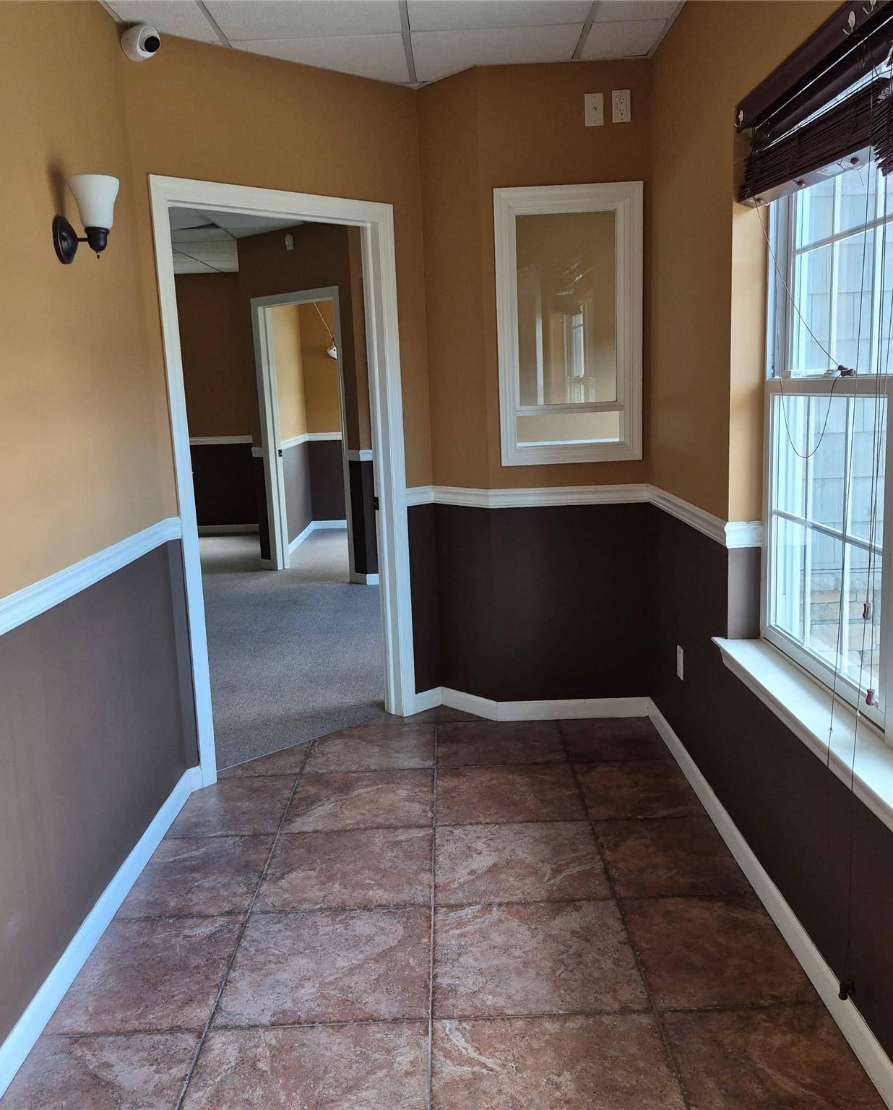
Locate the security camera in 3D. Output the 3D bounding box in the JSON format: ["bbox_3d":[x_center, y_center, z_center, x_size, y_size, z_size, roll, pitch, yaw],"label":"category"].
[{"bbox_3d":[-0.972,-1.630,3.123,0.111,0.111,0.101,-8,11,-29],"label":"security camera"}]

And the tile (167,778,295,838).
[{"bbox_3d":[-0.757,0.865,3.391,0.444,0.010,0.490,-2,9,0],"label":"tile"}]

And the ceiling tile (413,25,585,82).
[{"bbox_3d":[0.175,-1.840,3.618,0.601,0.016,0.586,-2,9,1],"label":"ceiling tile"}]

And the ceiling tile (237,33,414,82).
[{"bbox_3d":[-0.439,-1.819,3.629,0.602,0.016,0.590,-2,10,0],"label":"ceiling tile"}]

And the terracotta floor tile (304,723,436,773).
[{"bbox_3d":[-0.287,0.765,3.877,0.490,0.010,0.490,-2,9,0],"label":"terracotta floor tile"}]

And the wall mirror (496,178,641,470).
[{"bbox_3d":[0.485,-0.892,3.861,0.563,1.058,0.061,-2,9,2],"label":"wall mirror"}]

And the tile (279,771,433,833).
[{"bbox_3d":[-0.286,0.845,3.388,0.490,0.010,0.490,-2,9,0],"label":"tile"}]

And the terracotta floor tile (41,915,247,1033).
[{"bbox_3d":[-0.743,1.045,2.477,0.388,0.010,0.487,-2,10,0],"label":"terracotta floor tile"}]

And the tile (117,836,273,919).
[{"bbox_3d":[-0.743,0.961,2.965,0.388,0.010,0.492,-2,10,0],"label":"tile"}]

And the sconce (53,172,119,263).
[{"bbox_3d":[-0.944,-0.882,2.607,0.168,0.214,0.134,-2,9,2],"label":"sconce"}]

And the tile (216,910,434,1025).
[{"bbox_3d":[-0.291,1.028,2.474,0.504,0.010,0.487,-2,10,0],"label":"tile"}]

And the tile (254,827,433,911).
[{"bbox_3d":[-0.291,0.944,2.962,0.504,0.010,0.492,-2,10,0],"label":"tile"}]

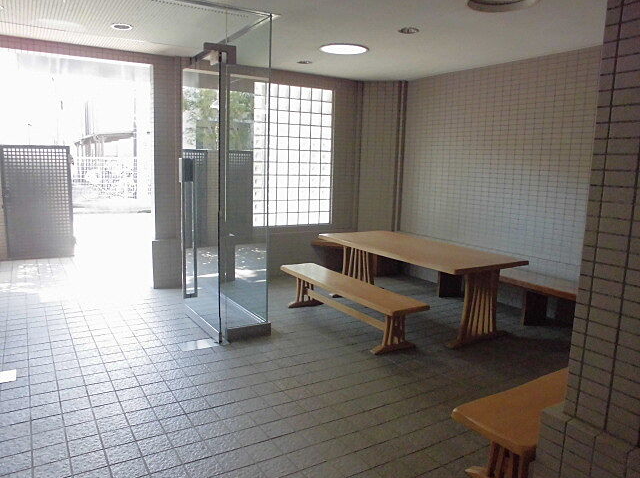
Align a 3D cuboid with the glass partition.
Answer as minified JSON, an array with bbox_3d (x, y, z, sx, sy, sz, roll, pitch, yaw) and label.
[{"bbox_3d":[-0.823,-0.510,4.146,0.443,2.523,1.037,-4,10,-32],"label":"glass partition"}]

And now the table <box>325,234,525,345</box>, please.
[{"bbox_3d":[0.860,0.399,4.671,0.866,0.665,1.924,-4,10,-32],"label":"table"}]

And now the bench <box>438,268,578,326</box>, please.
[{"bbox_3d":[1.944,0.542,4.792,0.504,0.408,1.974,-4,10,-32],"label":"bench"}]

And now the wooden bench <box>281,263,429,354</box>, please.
[{"bbox_3d":[0.219,0.581,4.289,0.403,0.383,1.712,-4,10,-32],"label":"wooden bench"}]

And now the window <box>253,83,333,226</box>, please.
[{"bbox_3d":[-0.326,-1.022,6.032,1.093,1.712,0.101,-4,10,-32],"label":"window"}]

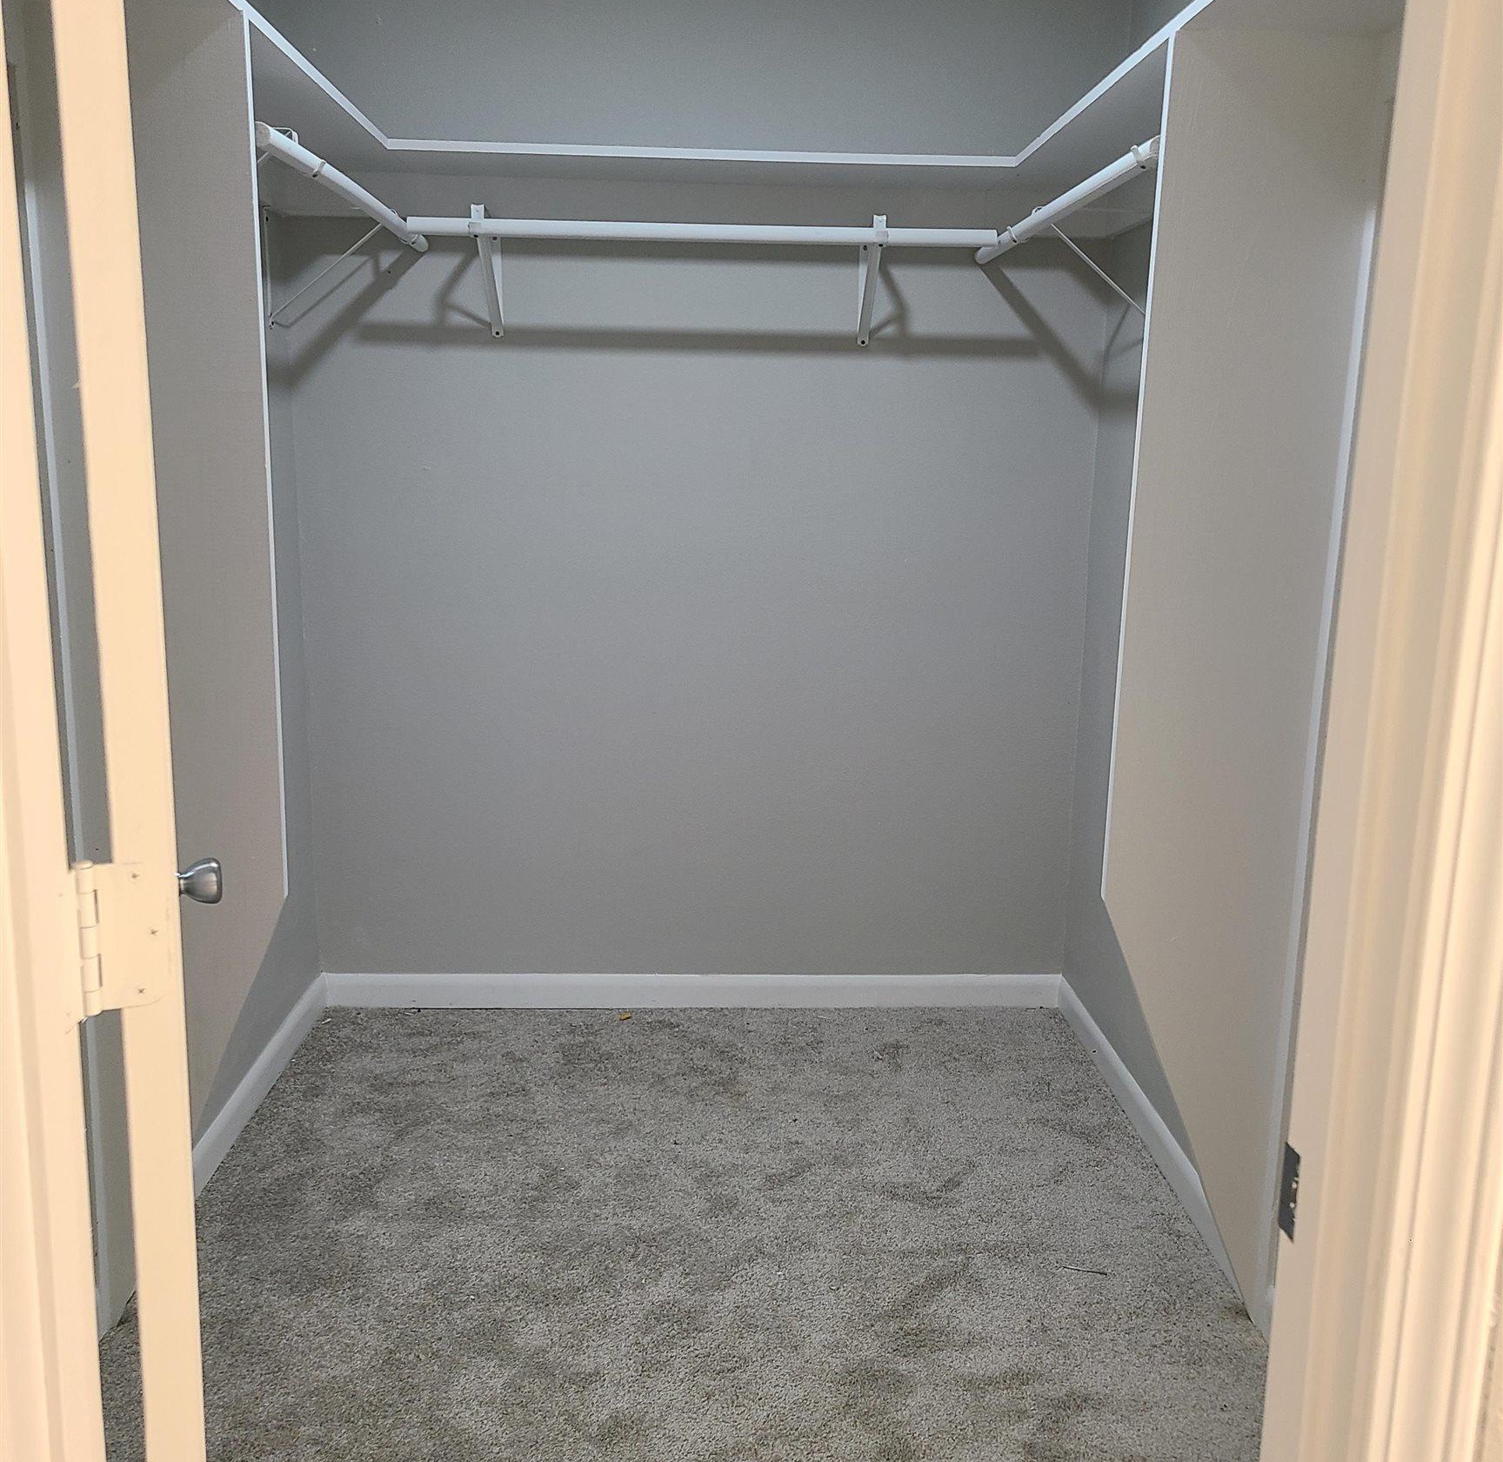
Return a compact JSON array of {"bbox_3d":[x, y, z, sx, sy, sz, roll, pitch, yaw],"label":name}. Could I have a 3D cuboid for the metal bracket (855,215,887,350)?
[{"bbox_3d":[0.250,-0.928,3.118,0.028,0.239,0.295,1,12,-2],"label":"metal bracket"}]

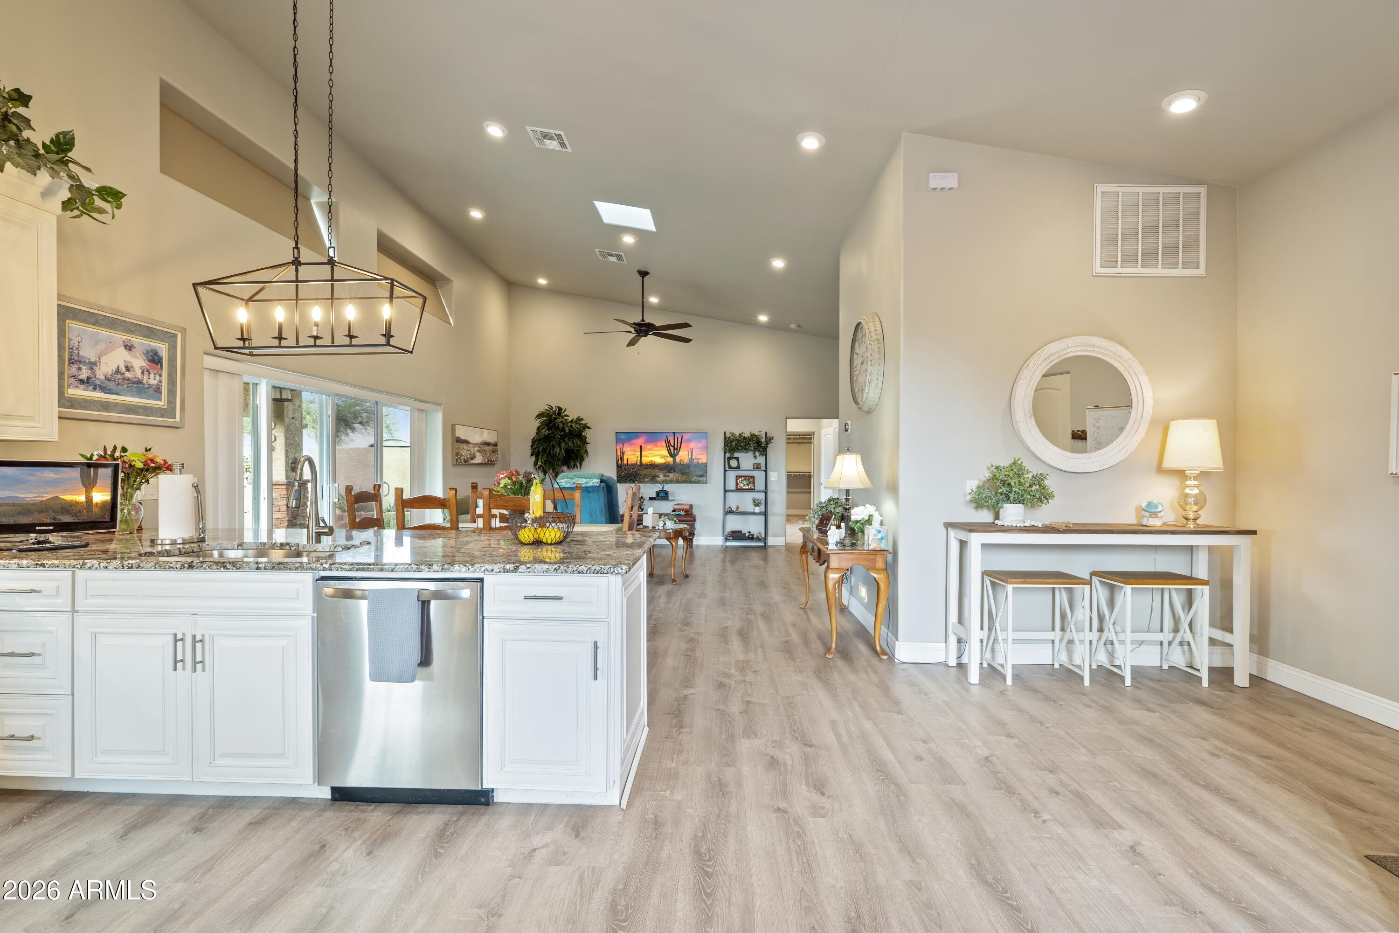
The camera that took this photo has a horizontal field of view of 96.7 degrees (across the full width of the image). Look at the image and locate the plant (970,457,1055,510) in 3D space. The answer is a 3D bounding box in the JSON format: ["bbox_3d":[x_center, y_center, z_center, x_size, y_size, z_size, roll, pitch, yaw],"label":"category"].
[{"bbox_3d":[1.894,0.114,3.760,0.500,0.340,0.400,0,0,2],"label":"plant"}]

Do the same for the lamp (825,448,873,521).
[{"bbox_3d":[1.076,0.202,4.442,0.350,0.670,0.350,0,0,2],"label":"lamp"}]

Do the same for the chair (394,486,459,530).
[{"bbox_3d":[-2.044,0.715,4.894,0.460,1.100,0.500,0,0,2],"label":"chair"}]

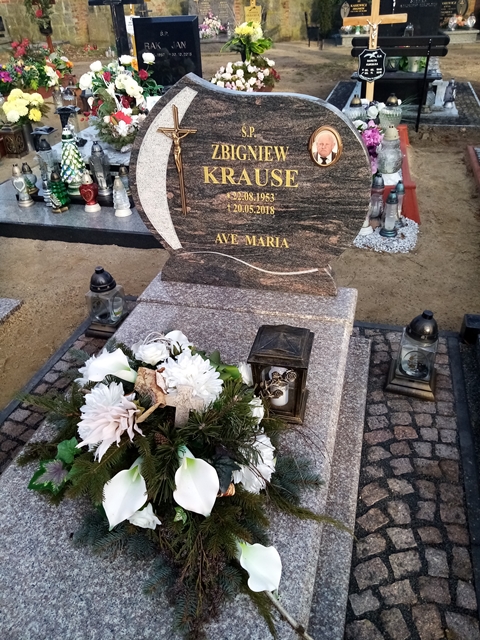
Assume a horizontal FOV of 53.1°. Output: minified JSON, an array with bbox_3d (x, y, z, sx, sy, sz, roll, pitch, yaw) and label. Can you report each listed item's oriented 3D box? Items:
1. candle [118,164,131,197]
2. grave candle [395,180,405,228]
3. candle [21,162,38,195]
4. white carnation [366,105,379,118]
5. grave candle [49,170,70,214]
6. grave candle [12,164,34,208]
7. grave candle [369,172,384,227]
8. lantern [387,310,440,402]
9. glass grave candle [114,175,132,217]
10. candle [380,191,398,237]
[{"bbox_3d":[-0.786,-0.965,3.304,0.090,0.205,0.090,6,37,14],"label":"candle"},{"bbox_3d":[0.949,-0.685,2.841,0.063,0.270,0.063,7,36,14],"label":"grave candle"},{"bbox_3d":[-1.528,-1.020,3.458,0.100,0.205,0.100,6,37,14],"label":"candle"},{"bbox_3d":[1.033,-1.618,3.740,0.085,0.085,0.085,6,37,14],"label":"white carnation"},{"bbox_3d":[-1.265,-0.879,3.291,0.120,0.260,0.110,1,36,8],"label":"grave candle"},{"bbox_3d":[-1.553,-0.945,3.396,0.115,0.280,0.115,-13,37,-13],"label":"grave candle"},{"bbox_3d":[0.815,-0.712,2.852,0.085,0.317,0.085,7,36,14],"label":"grave candle"},{"bbox_3d":[0.672,0.110,1.826,0.180,0.335,0.180,6,37,14],"label":"lantern"},{"bbox_3d":[-0.747,-0.791,3.051,0.119,0.249,0.119,7,36,14],"label":"glass grave candle"},{"bbox_3d":[0.868,-0.613,2.755,0.102,0.260,0.102,7,36,14],"label":"candle"}]

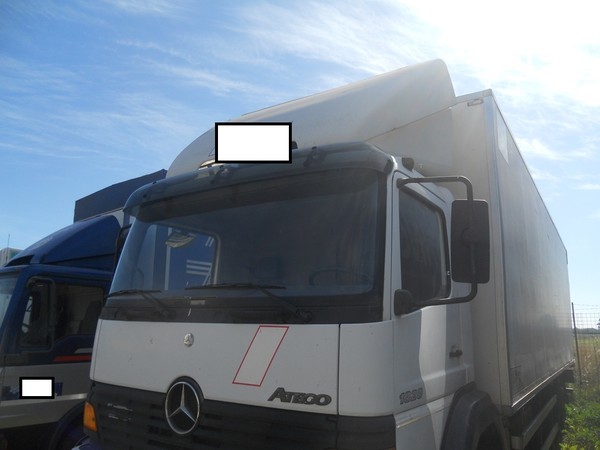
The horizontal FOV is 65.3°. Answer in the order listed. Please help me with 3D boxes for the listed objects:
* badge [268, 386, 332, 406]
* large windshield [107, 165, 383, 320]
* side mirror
[{"bbox_3d":[0.001,0.800,2.180,0.318,0.064,0.015,-3,-13,21],"label":"badge"},{"bbox_3d":[-0.505,0.156,2.825,2.070,0.800,0.230,-6,-25,32],"label":"large windshield"},{"bbox_3d":[0.760,0.078,2.081,0.160,0.360,0.080,0,-12,6],"label":"side mirror"}]

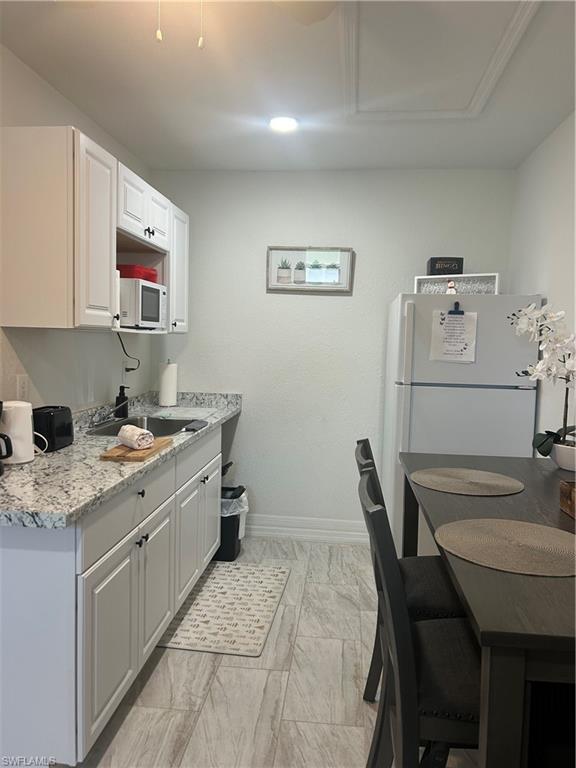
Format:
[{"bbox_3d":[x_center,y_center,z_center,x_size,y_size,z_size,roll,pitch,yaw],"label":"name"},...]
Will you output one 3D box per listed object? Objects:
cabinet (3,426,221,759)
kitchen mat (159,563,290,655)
[{"bbox_3d":[-0.829,0.739,2.694,0.625,0.874,1.930,2,4,6],"label":"cabinet"},{"bbox_3d":[-0.304,1.155,3.078,0.510,0.010,1.010,2,4,8],"label":"kitchen mat"}]

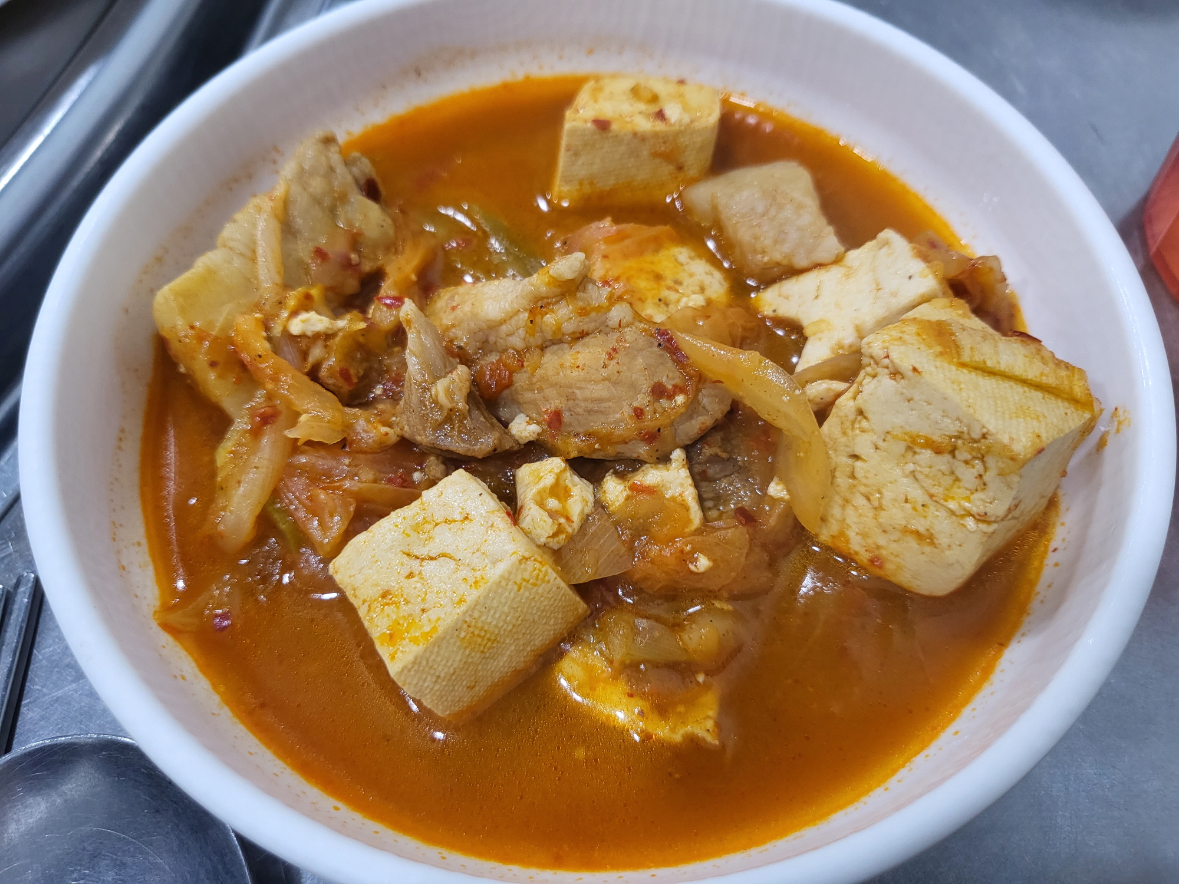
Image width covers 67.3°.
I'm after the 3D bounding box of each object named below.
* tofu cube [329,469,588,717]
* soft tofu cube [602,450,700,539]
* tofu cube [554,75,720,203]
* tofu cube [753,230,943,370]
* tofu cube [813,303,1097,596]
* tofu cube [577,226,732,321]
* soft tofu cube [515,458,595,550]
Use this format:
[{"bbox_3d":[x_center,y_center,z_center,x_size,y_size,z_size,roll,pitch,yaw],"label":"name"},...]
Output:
[{"bbox_3d":[-0.024,0.033,0.178,0.032,0.032,0.034,-42,41,-8],"label":"tofu cube"},{"bbox_3d":[0.013,0.011,0.178,0.018,0.013,0.015,-15,63,-8],"label":"soft tofu cube"},{"bbox_3d":[0.013,-0.073,0.231,0.036,0.030,0.030,7,39,7],"label":"tofu cube"},{"bbox_3d":[0.059,-0.029,0.209,0.036,0.025,0.021,-24,64,-3],"label":"tofu cube"},{"bbox_3d":[0.073,0.001,0.176,0.025,0.039,0.036,-24,51,-20],"label":"tofu cube"},{"bbox_3d":[0.016,-0.034,0.216,0.026,0.022,0.023,-26,65,-13],"label":"tofu cube"},{"bbox_3d":[-0.007,0.013,0.176,0.013,0.013,0.013,-26,65,-13],"label":"soft tofu cube"}]

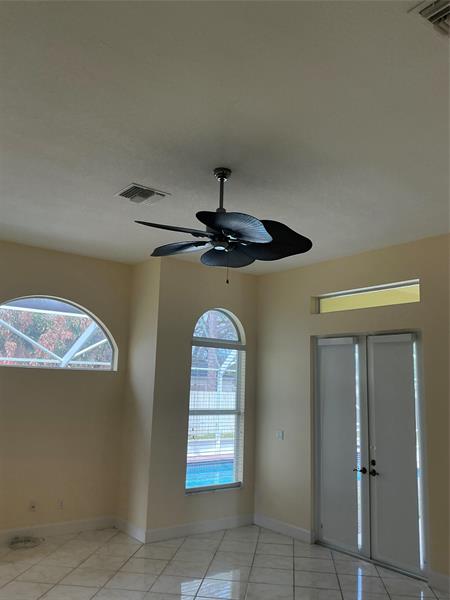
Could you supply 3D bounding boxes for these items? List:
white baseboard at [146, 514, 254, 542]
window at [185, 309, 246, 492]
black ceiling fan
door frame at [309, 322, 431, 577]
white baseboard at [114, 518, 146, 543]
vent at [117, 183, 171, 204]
[{"bbox_3d":[-0.246,2.811,5.985,1.661,0.123,0.020,10,-13,-37],"label":"white baseboard"},{"bbox_3d":[-0.114,1.273,6.419,0.910,2.326,0.120,10,-13,-37],"label":"window"},{"bbox_3d":[-0.030,-0.659,3.611,1.310,0.677,1.310,10,-13,-37],"label":"black ceiling fan"},{"bbox_3d":[1.551,1.590,5.368,0.130,2.411,1.484,10,-13,-37],"label":"door frame"},{"bbox_3d":[-1.151,2.742,5.791,0.020,0.123,0.768,10,-13,-37],"label":"white baseboard"},{"bbox_3d":[-0.723,-0.901,4.221,0.342,0.025,0.351,10,-13,-37],"label":"vent"}]

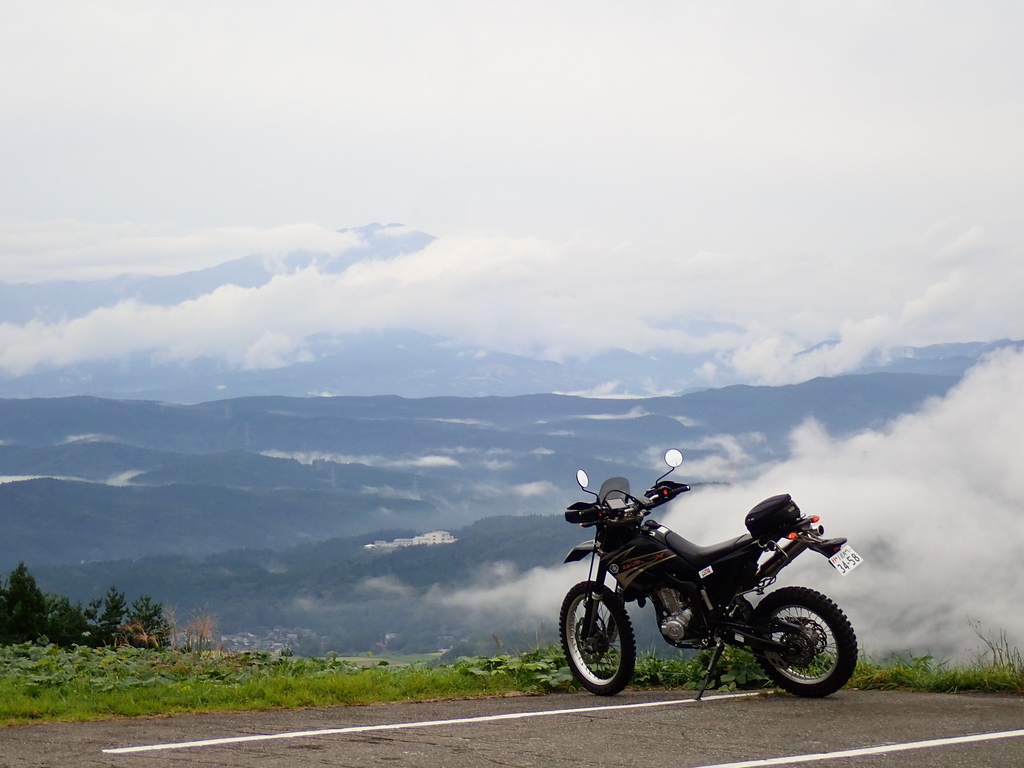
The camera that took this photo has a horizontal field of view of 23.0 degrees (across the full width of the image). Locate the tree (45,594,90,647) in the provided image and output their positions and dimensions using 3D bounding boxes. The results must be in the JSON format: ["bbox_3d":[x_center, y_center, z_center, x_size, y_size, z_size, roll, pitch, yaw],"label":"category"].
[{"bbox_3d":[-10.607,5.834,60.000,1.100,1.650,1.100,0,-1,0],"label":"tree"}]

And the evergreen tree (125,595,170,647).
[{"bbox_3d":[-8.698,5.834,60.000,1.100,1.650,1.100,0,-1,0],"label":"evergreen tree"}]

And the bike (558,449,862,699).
[{"bbox_3d":[1.000,1.140,14.520,2.170,1.430,0.800,-2,6,36],"label":"bike"}]

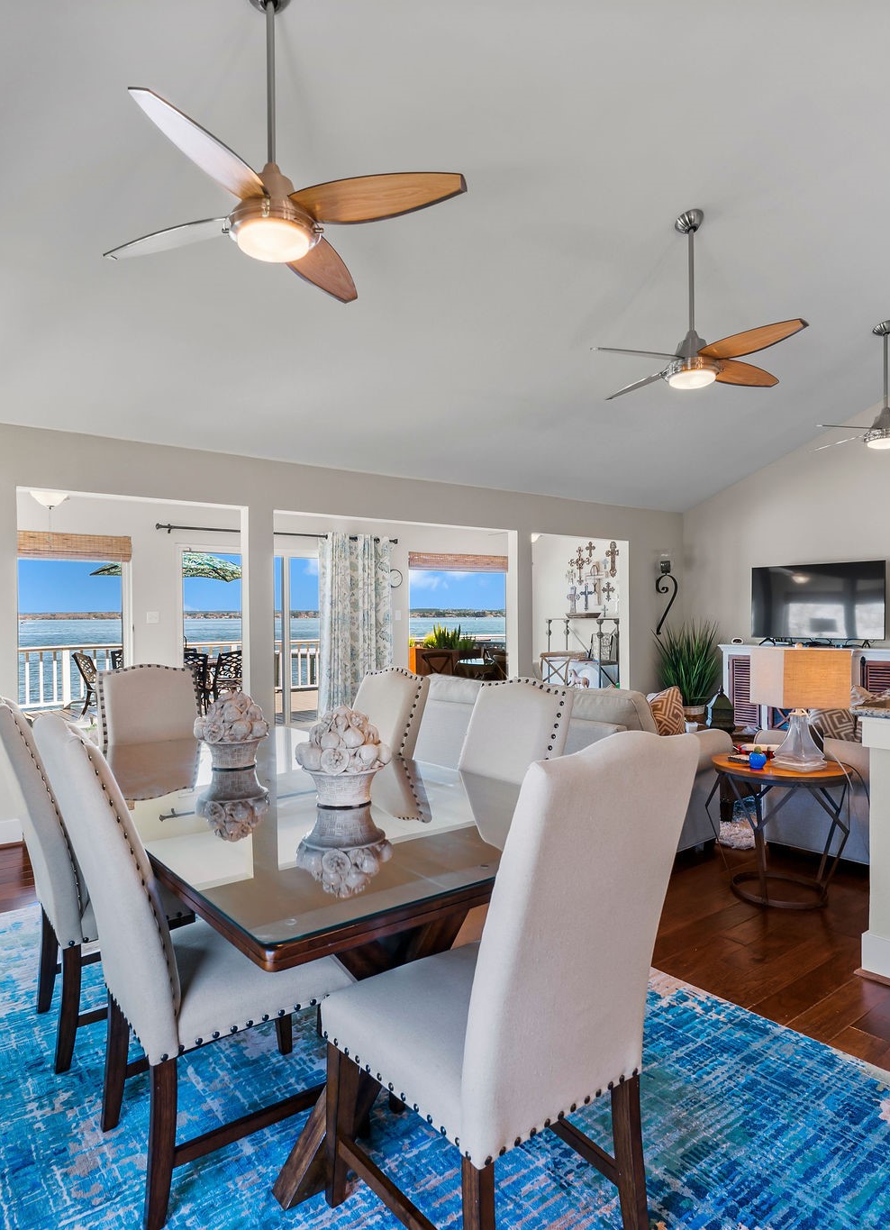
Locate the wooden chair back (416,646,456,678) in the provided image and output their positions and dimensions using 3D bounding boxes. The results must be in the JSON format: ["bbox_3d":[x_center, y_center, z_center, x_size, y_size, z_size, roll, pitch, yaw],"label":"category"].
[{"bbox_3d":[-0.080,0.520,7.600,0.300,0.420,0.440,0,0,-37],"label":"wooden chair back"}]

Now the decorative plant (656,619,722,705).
[{"bbox_3d":[2.611,0.508,7.685,0.700,0.920,0.660,-1,0,-39],"label":"decorative plant"}]

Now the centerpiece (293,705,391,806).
[{"bbox_3d":[-0.289,0.393,2.029,0.270,0.270,0.270,-1,0,0],"label":"centerpiece"}]

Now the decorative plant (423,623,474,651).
[{"bbox_3d":[0.021,0.334,11.704,0.950,0.420,0.400,-1,0,-39],"label":"decorative plant"}]

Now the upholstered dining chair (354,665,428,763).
[{"bbox_3d":[-0.432,0.772,2.903,0.655,1.095,0.470,-1,0,-39],"label":"upholstered dining chair"}]

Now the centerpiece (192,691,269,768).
[{"bbox_3d":[-0.750,0.409,2.544,0.260,0.277,0.260,-1,0,-39],"label":"centerpiece"}]

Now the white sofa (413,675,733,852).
[{"bbox_3d":[0.592,0.825,4.257,0.930,0.900,1.870,-1,0,-39],"label":"white sofa"}]

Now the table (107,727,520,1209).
[{"bbox_3d":[-0.511,0.935,2.329,1.130,0.775,2.095,-1,0,-39],"label":"table"}]

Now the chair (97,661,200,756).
[{"bbox_3d":[-1.218,0.774,3.182,0.475,1.095,0.660,-1,0,-39],"label":"chair"}]

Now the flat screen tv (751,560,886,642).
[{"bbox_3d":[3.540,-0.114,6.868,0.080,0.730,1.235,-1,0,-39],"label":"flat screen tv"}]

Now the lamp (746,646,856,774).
[{"bbox_3d":[1.683,0.434,3.393,0.320,0.545,0.320,0,0,-3],"label":"lamp"}]

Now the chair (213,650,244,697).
[{"bbox_3d":[-2.630,0.900,9.108,0.600,0.890,0.620,-1,0,-39],"label":"chair"}]

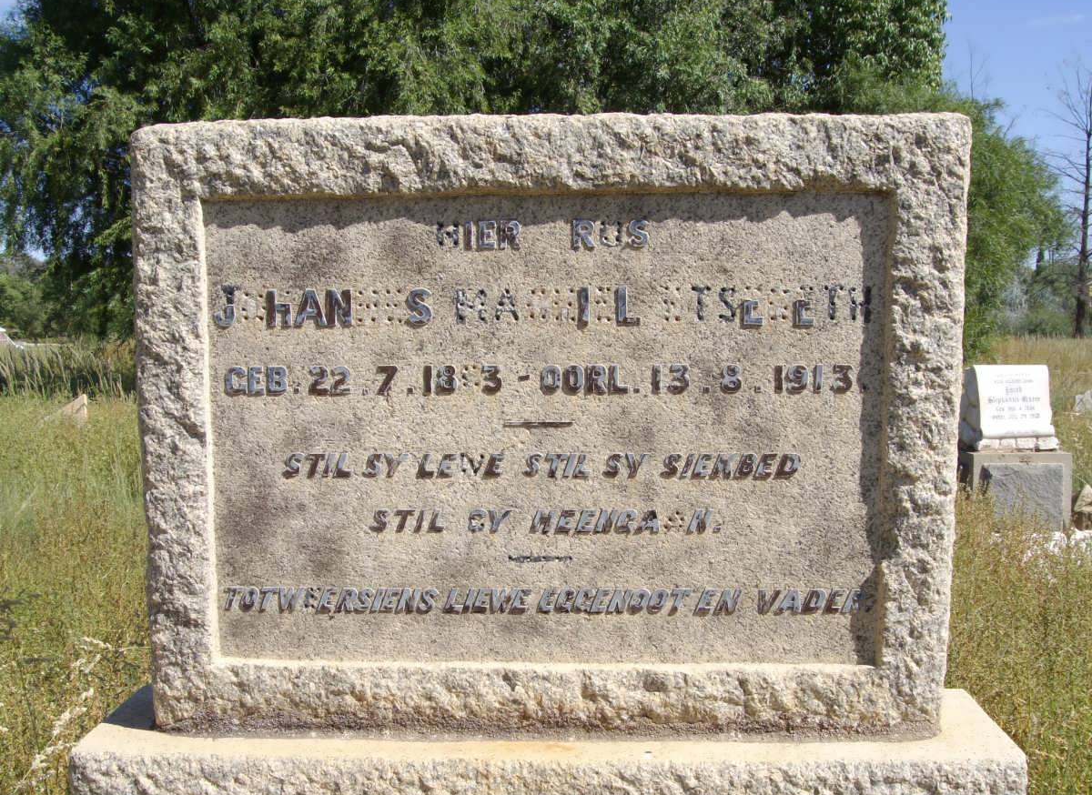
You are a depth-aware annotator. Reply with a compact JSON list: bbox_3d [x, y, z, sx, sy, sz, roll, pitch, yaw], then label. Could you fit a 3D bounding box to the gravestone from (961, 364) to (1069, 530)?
[{"bbox_3d":[2.766,0.302,8.440,0.570,0.988,0.430,0,3,0],"label":"gravestone"}]

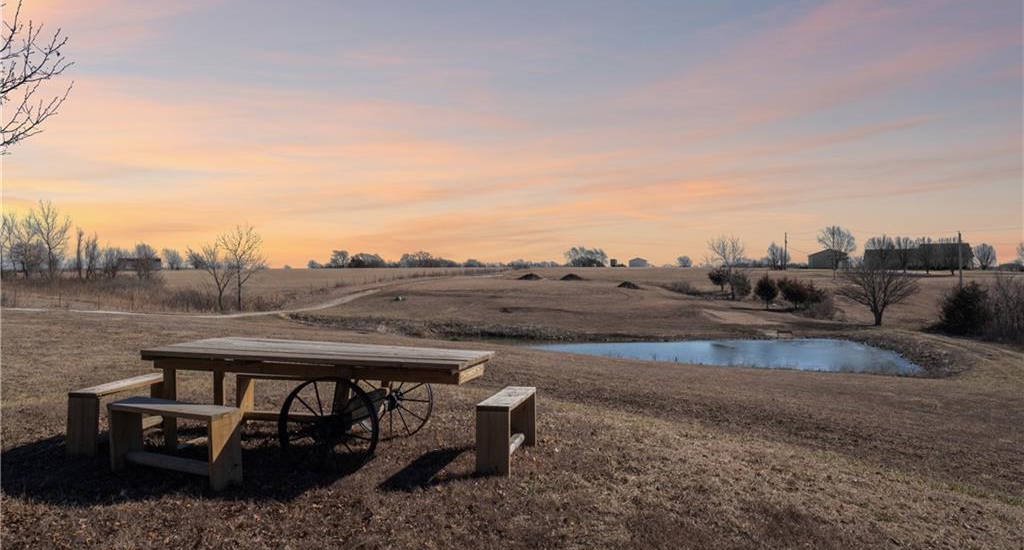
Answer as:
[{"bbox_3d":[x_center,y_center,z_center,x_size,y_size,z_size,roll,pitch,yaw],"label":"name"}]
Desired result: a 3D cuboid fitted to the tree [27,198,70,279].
[{"bbox_3d":[-61.130,-4.550,90.000,5.800,10.550,5.800,0,1,0],"label":"tree"}]

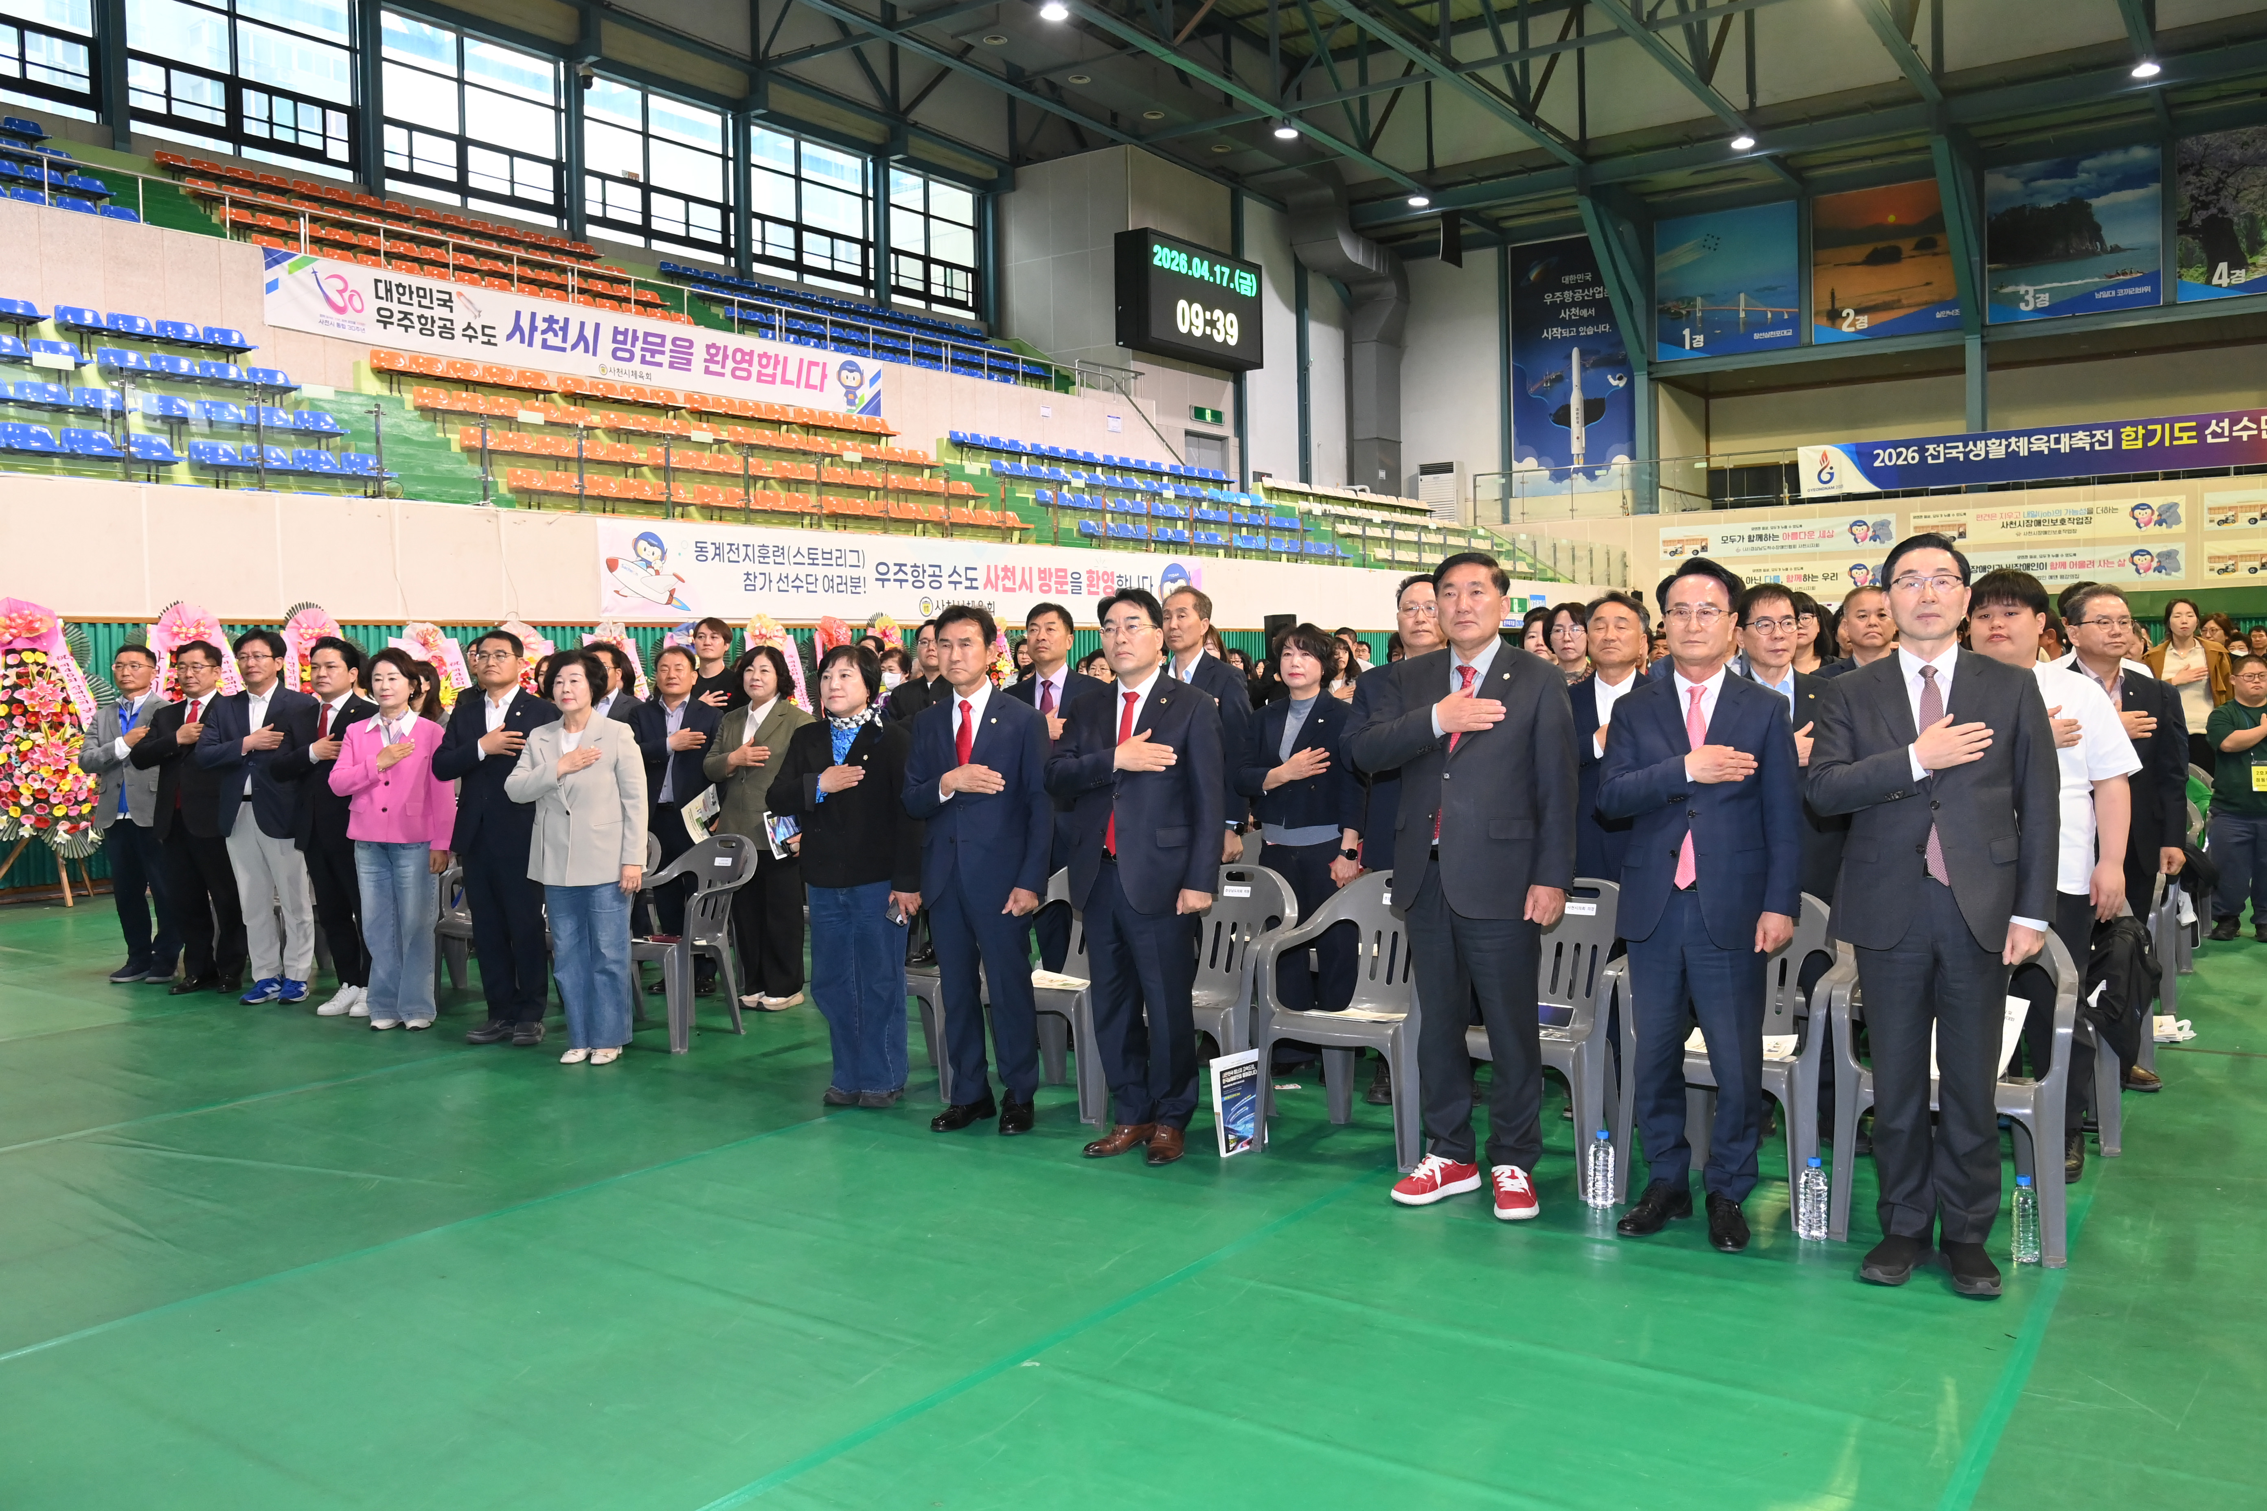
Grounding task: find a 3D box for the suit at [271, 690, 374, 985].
[{"bbox_3d":[-3.740,0.391,6.989,0.460,1.370,0.300,0,3,22],"label":"suit"}]

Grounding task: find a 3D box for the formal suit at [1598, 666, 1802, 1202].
[{"bbox_3d":[1.452,0.468,3.886,0.530,1.400,0.340,0,3,26],"label":"formal suit"}]

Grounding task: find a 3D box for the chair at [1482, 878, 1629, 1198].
[{"bbox_3d":[1.184,0.813,4.490,0.550,0.810,0.540,0,3,32],"label":"chair"}]

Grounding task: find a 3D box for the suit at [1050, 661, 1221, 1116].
[{"bbox_3d":[0.008,0.424,4.665,0.490,1.390,0.310,0,3,25],"label":"suit"}]

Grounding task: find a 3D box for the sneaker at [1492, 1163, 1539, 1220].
[{"bbox_3d":[1.043,1.163,4.127,0.115,0.115,0.290,0,4,12],"label":"sneaker"}]

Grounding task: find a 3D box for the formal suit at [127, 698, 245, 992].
[{"bbox_3d":[-4.763,0.400,7.616,0.470,1.430,0.300,0,3,22],"label":"formal suit"}]

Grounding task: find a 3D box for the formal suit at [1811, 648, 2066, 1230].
[{"bbox_3d":[1.879,0.463,3.555,0.580,1.450,0.360,2,5,37],"label":"formal suit"}]

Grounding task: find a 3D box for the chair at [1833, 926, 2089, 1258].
[{"bbox_3d":[2.122,0.816,3.943,0.550,0.810,0.540,0,3,29],"label":"chair"}]

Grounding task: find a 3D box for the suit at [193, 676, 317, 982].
[{"bbox_3d":[-4.119,0.378,7.136,0.570,1.470,0.370,0,4,12],"label":"suit"}]

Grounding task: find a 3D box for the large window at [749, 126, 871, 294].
[{"bbox_3d":[-6.505,-10.978,30.500,0.150,2.900,3.100,1,3,39],"label":"large window"}]

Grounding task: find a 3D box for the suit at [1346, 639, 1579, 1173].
[{"bbox_3d":[0.916,0.395,4.190,0.570,1.440,0.350,0,3,24],"label":"suit"}]

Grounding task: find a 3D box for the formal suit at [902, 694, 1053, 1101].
[{"bbox_3d":[-0.522,0.477,5.091,0.530,1.418,0.340,0,3,26],"label":"formal suit"}]

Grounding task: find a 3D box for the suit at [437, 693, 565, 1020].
[{"bbox_3d":[-2.745,0.440,6.587,0.540,1.480,0.340,0,3,23],"label":"suit"}]

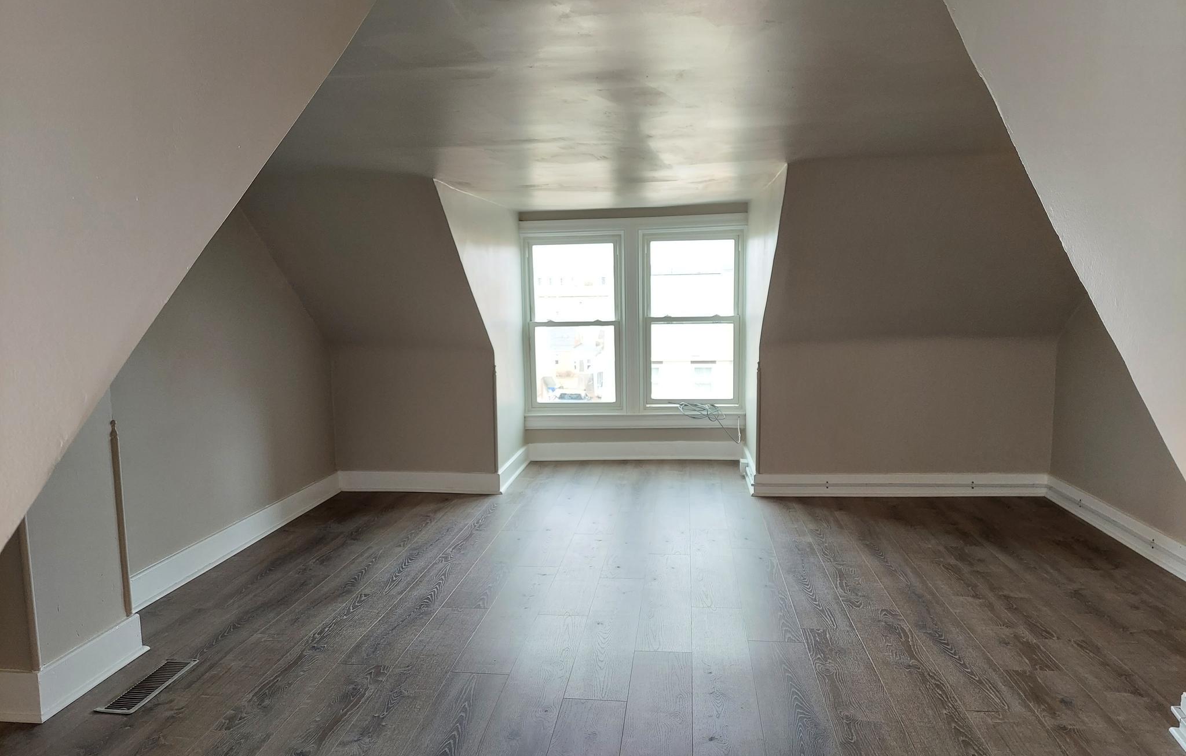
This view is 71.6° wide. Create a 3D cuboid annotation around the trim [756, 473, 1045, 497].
[{"bbox_3d":[2.056,0.726,5.558,1.944,0.152,0.025,0,6,5],"label":"trim"}]

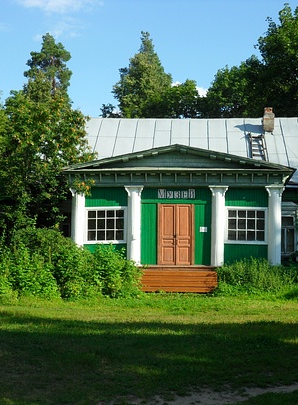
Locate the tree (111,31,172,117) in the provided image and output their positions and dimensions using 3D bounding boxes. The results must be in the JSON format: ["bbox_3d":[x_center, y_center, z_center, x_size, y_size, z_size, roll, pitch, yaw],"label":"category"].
[{"bbox_3d":[-0.439,-3.242,46.344,5.000,16.300,5.000,0,-4,3],"label":"tree"}]

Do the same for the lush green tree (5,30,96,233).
[{"bbox_3d":[-3.829,-1.260,26.154,3.400,9.400,3.300,0,-4,3],"label":"lush green tree"}]

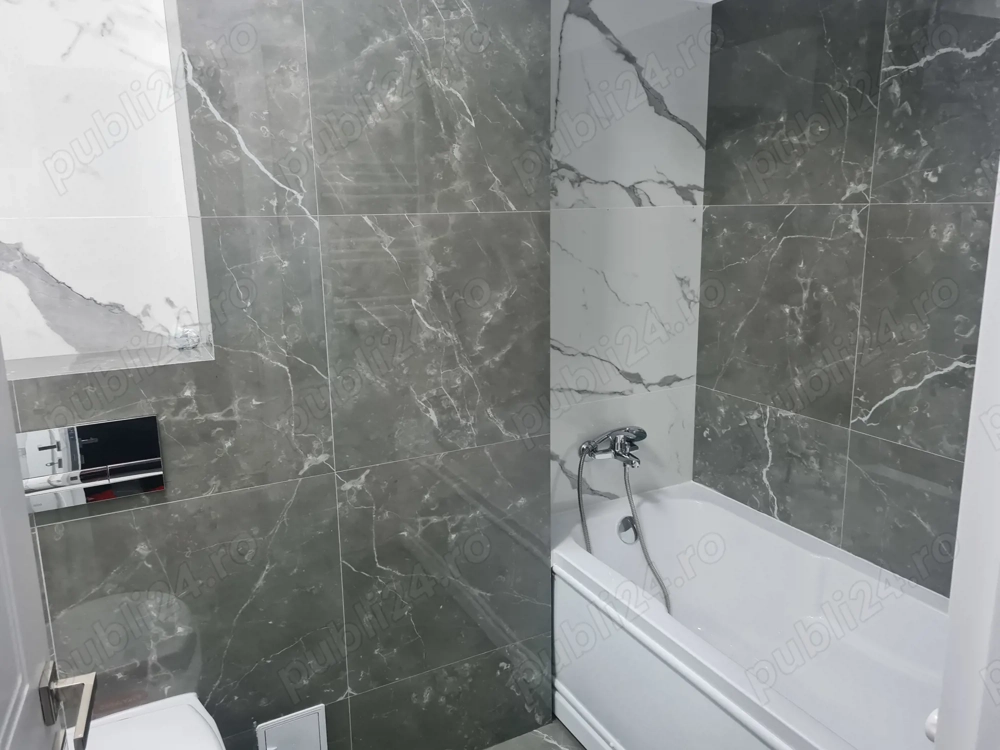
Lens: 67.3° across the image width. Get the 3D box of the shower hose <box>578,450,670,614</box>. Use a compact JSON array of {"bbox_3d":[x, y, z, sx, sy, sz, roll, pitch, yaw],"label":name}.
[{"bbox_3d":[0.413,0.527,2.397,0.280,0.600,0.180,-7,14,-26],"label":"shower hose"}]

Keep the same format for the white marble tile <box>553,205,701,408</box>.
[{"bbox_3d":[0.402,-0.226,2.400,0.600,0.600,0.015,-7,14,-26],"label":"white marble tile"}]

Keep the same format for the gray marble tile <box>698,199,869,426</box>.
[{"bbox_3d":[0.819,-0.203,2.261,0.015,0.600,0.605,-7,14,-26],"label":"gray marble tile"}]

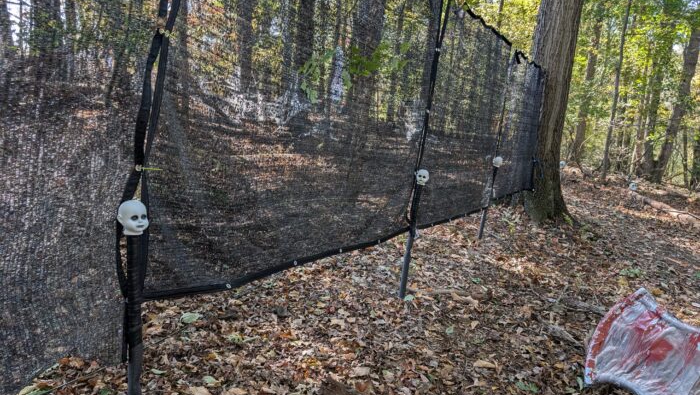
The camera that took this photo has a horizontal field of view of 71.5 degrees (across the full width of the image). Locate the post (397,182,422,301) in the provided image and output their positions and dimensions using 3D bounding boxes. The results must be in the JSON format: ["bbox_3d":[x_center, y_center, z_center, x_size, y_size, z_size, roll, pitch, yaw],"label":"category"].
[{"bbox_3d":[0.465,0.333,3.625,0.046,0.880,0.046,9,10,7],"label":"post"}]

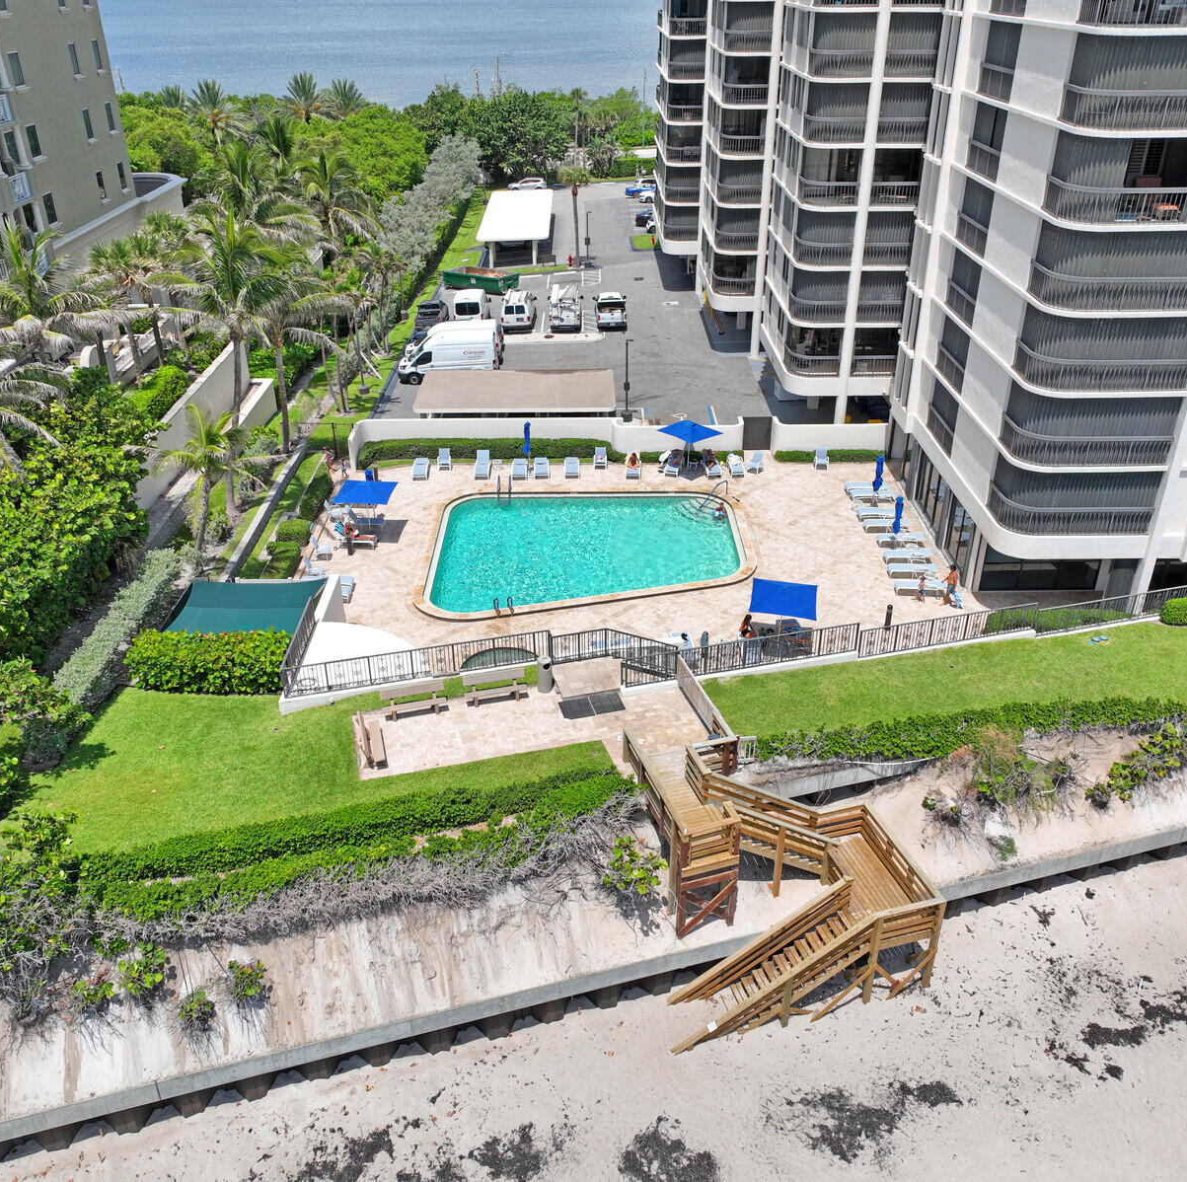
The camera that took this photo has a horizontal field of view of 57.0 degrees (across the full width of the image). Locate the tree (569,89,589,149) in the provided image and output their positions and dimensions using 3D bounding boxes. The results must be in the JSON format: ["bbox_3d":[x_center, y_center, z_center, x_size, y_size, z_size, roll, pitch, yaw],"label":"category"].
[{"bbox_3d":[-1.722,-55.301,130.682,2.266,8.776,2.266,-1,30,0],"label":"tree"}]

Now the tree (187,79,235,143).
[{"bbox_3d":[-43.398,-53.132,125.766,6.402,10.377,6.402,-1,30,0],"label":"tree"}]

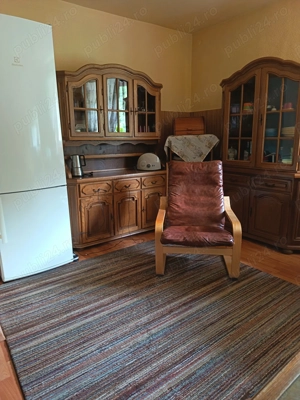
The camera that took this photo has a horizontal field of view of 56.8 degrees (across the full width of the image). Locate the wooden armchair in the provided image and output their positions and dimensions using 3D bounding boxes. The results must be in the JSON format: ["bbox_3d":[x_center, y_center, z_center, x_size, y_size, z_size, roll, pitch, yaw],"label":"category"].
[{"bbox_3d":[0.442,0.119,2.661,0.705,0.915,0.820,1,13,6],"label":"wooden armchair"}]

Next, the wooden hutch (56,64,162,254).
[{"bbox_3d":[-0.394,-0.542,3.311,1.240,1.930,0.480,-10,16,-35],"label":"wooden hutch"}]

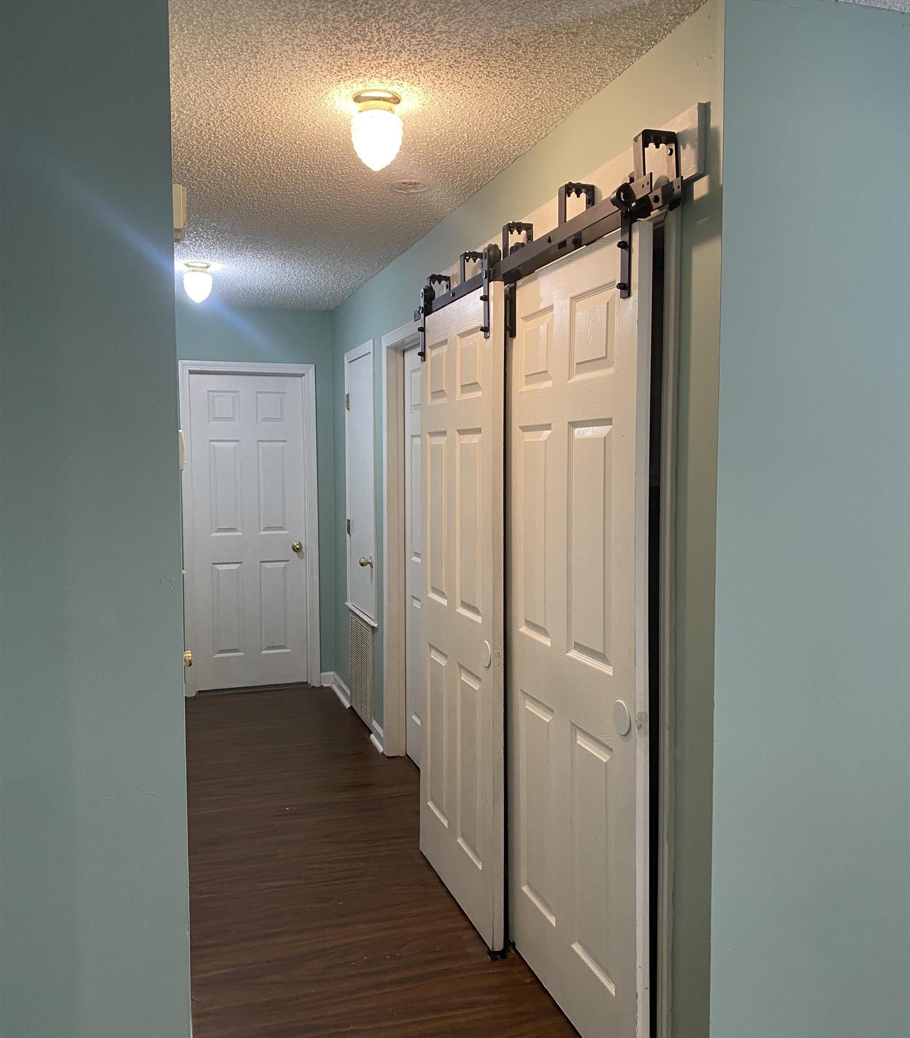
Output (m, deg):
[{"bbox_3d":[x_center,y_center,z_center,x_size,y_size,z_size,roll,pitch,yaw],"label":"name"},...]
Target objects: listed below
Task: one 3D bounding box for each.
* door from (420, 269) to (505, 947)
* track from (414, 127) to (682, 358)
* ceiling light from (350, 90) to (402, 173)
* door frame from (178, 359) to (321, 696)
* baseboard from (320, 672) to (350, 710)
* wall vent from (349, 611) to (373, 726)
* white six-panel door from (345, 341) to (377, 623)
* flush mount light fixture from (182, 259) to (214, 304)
[{"bbox_3d":[0.005,0.290,3.042,0.038,1.983,0.767,-1,4,-18],"label":"door"},{"bbox_3d":[0.172,-0.688,2.644,0.180,0.305,1.725,-1,4,-18],"label":"track"},{"bbox_3d":[-0.205,-1.014,2.401,0.136,0.191,0.136,0,4,0],"label":"ceiling light"},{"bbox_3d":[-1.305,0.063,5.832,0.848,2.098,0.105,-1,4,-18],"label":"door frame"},{"bbox_3d":[-0.744,1.078,5.740,0.099,0.080,0.589,-1,4,-18],"label":"baseboard"},{"bbox_3d":[-0.537,0.857,5.219,0.027,0.582,0.570,-1,4,-18],"label":"wall vent"},{"bbox_3d":[-0.533,-0.201,5.115,0.045,1.510,0.750,-1,4,-18],"label":"white six-panel door"},{"bbox_3d":[-1.248,-1.144,4.425,0.140,0.190,0.140,-1,4,-18],"label":"flush mount light fixture"}]

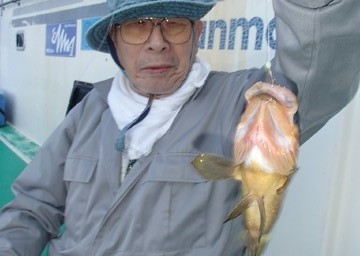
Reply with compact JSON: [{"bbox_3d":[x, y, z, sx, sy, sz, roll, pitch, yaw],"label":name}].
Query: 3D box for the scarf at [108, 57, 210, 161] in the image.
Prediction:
[{"bbox_3d":[-0.041,-0.045,0.780,0.205,0.190,0.170,3,13,11],"label":"scarf"}]

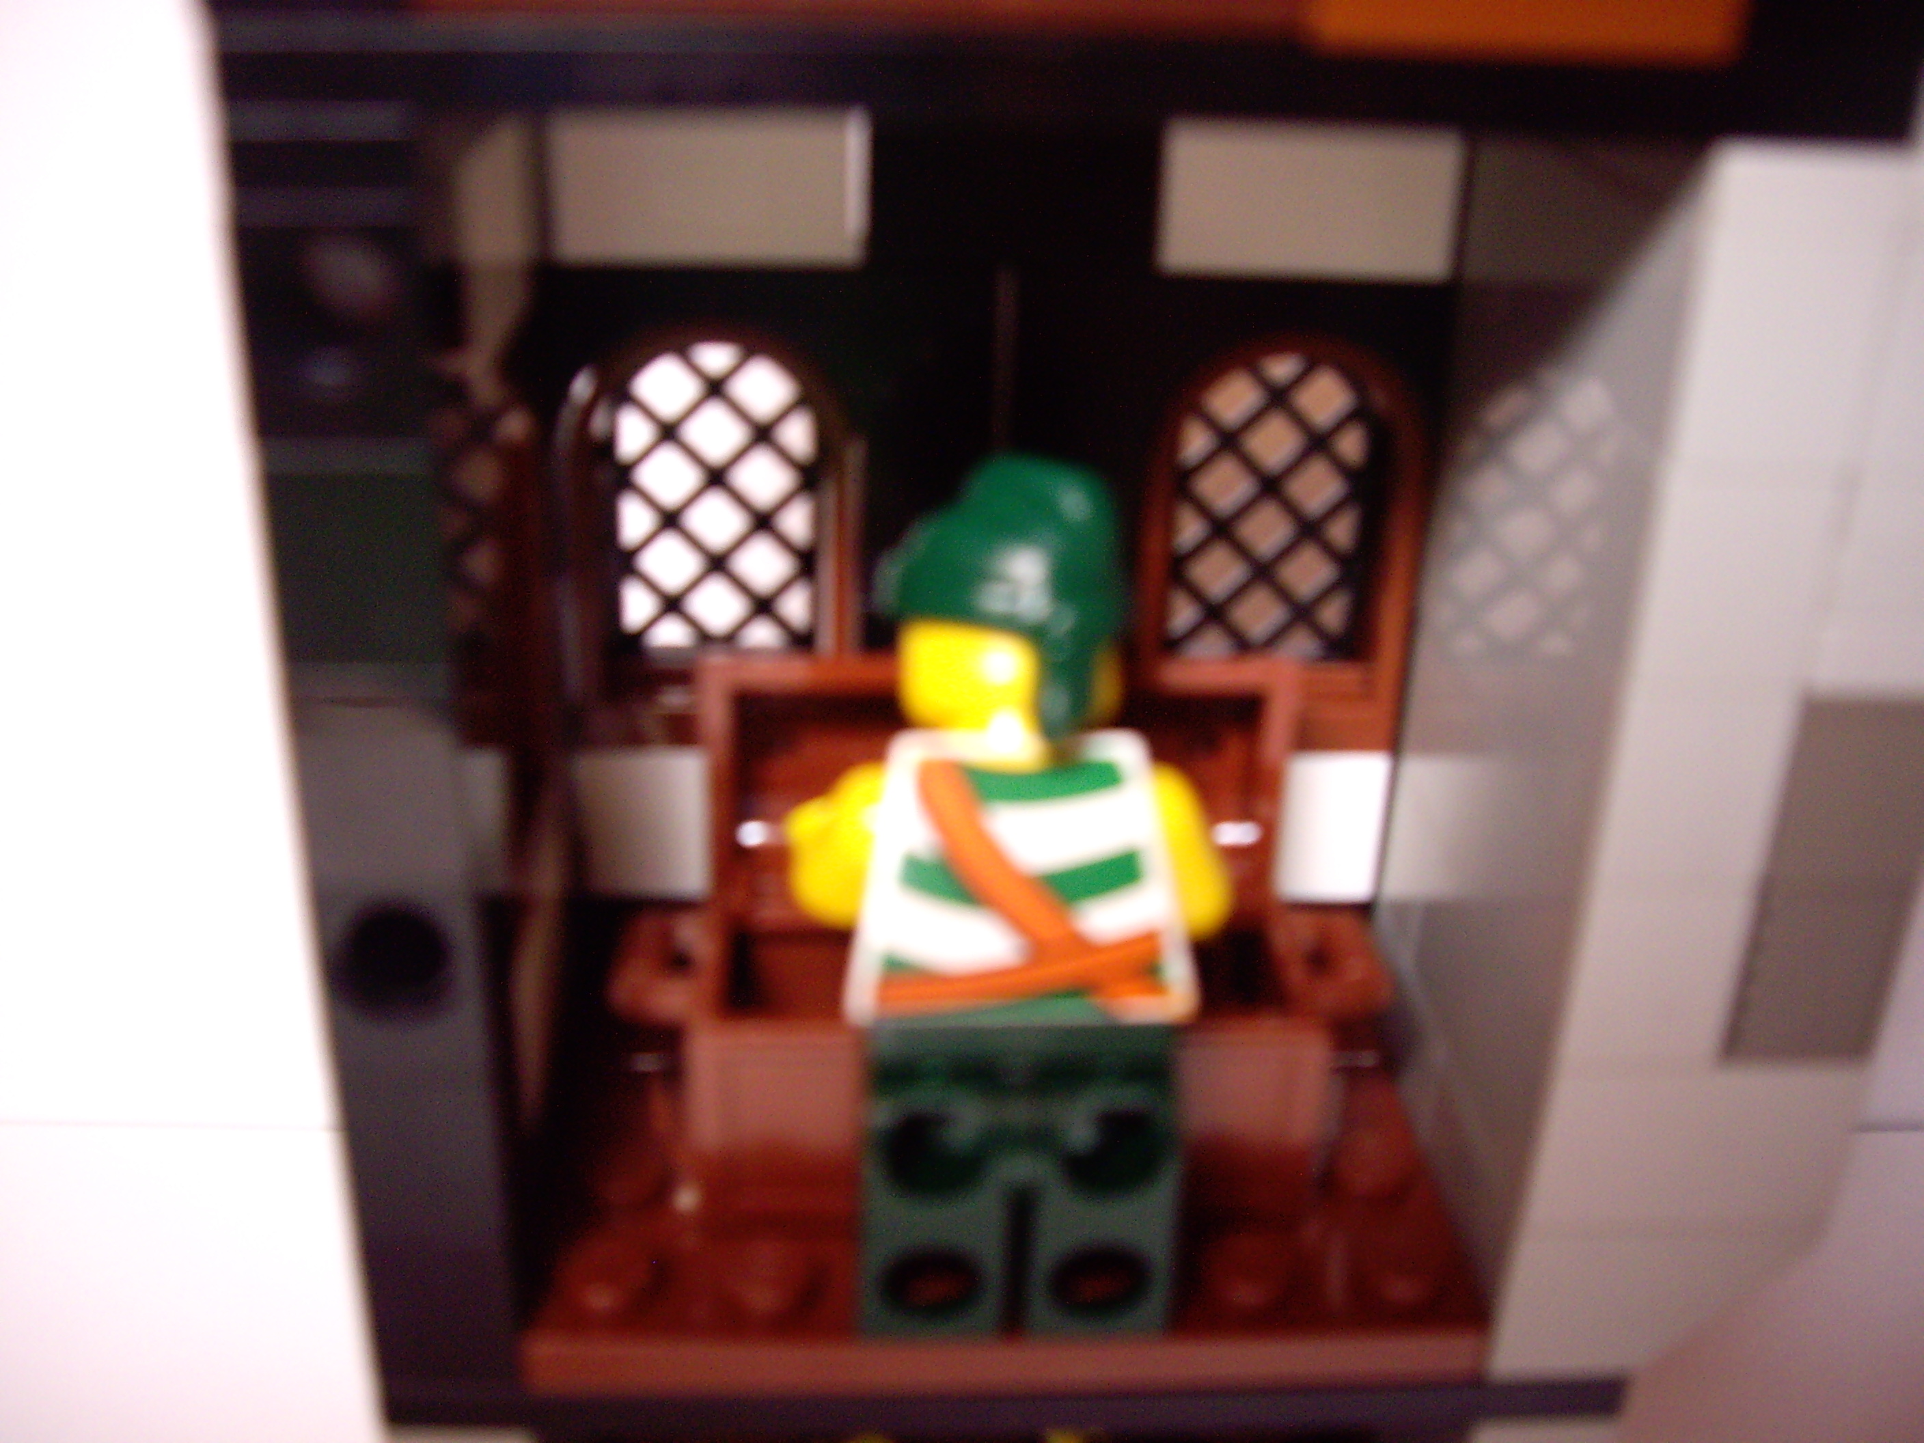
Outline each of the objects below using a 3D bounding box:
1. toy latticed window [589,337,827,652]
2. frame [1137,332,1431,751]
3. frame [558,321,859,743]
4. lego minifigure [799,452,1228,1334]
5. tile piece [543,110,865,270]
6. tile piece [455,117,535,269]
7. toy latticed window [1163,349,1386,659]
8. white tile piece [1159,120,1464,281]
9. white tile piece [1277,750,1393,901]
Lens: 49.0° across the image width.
[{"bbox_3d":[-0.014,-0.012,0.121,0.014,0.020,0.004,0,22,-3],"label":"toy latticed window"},{"bbox_3d":[0.018,-0.011,0.124,0.016,0.026,0.008,0,26,-4],"label":"frame"},{"bbox_3d":[-0.014,-0.011,0.122,0.016,0.026,0.008,0,26,-4],"label":"frame"},{"bbox_3d":[0.002,0.009,0.101,0.022,0.042,0.012,0,22,-3],"label":"lego minifigure"},{"bbox_3d":[-0.014,-0.029,0.113,0.016,0.009,0.006,0,22,-3],"label":"tile piece"},{"bbox_3d":[-0.022,-0.024,0.100,0.004,0.009,0.013,0,22,-3],"label":"tile piece"},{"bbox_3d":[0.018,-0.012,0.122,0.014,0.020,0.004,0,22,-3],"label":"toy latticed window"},{"bbox_3d":[0.018,-0.030,0.115,0.016,0.010,0.008,0,26,-4],"label":"white tile piece"},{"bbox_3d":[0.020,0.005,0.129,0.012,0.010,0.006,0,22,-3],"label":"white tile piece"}]

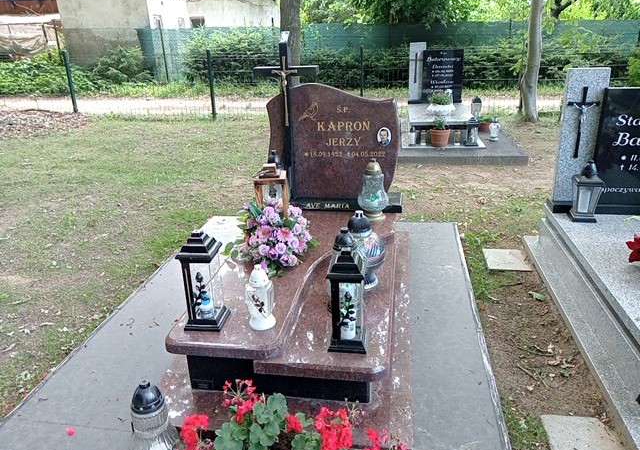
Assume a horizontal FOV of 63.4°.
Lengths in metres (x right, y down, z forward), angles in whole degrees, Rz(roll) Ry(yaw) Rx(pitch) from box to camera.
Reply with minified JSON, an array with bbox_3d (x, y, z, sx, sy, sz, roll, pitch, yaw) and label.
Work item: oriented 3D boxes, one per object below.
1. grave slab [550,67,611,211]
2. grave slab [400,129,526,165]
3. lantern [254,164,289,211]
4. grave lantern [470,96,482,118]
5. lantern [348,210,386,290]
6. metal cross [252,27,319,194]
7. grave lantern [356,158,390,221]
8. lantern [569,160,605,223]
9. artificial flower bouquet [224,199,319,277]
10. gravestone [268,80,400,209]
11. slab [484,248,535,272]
[{"bbox_3d":[1.677,-0.560,3.345,0.244,0.871,0.092,1,21,9],"label":"grave slab"},{"bbox_3d":[1.500,-1.060,6.405,1.596,0.094,2.156,1,21,9],"label":"grave slab"},{"bbox_3d":[-0.280,-0.194,3.157,0.187,0.366,0.199,1,21,9],"label":"lantern"},{"bbox_3d":[2.188,-1.615,7.161,0.148,0.324,0.148,1,21,9],"label":"grave lantern"},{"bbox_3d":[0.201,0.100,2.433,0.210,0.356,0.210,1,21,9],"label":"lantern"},{"bbox_3d":[-0.194,-0.660,3.257,0.392,1.037,0.084,1,21,9],"label":"metal cross"},{"bbox_3d":[0.330,-0.224,3.175,0.187,0.368,0.187,1,21,9],"label":"grave lantern"},{"bbox_3d":[1.697,-0.220,3.305,0.165,0.373,0.170,1,21,9],"label":"lantern"},{"bbox_3d":[-0.237,0.025,2.702,0.447,0.270,0.440,1,21,9],"label":"artificial flower bouquet"},{"bbox_3d":[0.087,-0.533,3.315,0.820,0.738,0.084,1,21,9],"label":"gravestone"},{"bbox_3d":[1.237,0.244,3.424,0.266,0.035,0.334,1,21,9],"label":"slab"}]

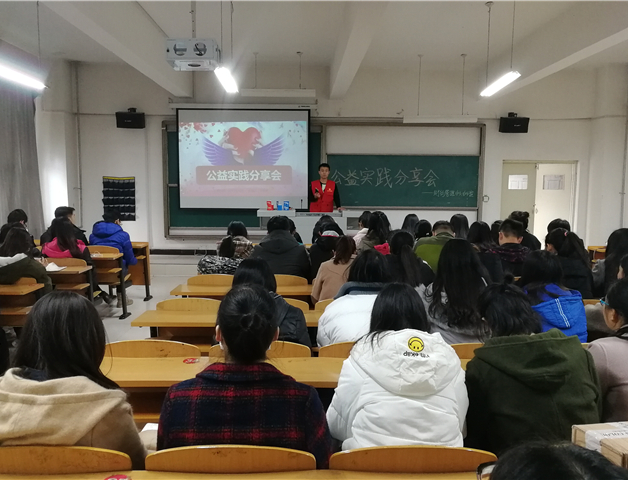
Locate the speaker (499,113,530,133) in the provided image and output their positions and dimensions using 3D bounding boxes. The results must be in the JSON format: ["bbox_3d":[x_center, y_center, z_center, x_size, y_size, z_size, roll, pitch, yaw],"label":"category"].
[{"bbox_3d":[3.746,-2.163,9.350,0.520,0.300,0.290,1,13,2],"label":"speaker"}]

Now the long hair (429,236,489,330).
[{"bbox_3d":[0.724,0.228,2.501,0.280,0.460,0.250,0,6,-1],"label":"long hair"}]

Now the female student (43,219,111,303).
[{"bbox_3d":[-2.451,0.359,5.339,0.490,1.220,0.760,0,6,-1],"label":"female student"}]

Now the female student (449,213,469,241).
[{"bbox_3d":[1.782,0.206,6.259,0.440,1.030,0.560,0,6,-1],"label":"female student"}]

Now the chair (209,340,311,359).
[{"bbox_3d":[-0.257,0.865,2.558,0.470,0.830,0.460,0,6,-1],"label":"chair"}]

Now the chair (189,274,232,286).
[{"bbox_3d":[-0.811,0.652,4.344,0.480,0.820,0.460,0,6,-1],"label":"chair"}]

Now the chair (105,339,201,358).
[{"bbox_3d":[-0.789,0.864,2.644,0.480,0.827,0.500,0,6,-1],"label":"chair"}]

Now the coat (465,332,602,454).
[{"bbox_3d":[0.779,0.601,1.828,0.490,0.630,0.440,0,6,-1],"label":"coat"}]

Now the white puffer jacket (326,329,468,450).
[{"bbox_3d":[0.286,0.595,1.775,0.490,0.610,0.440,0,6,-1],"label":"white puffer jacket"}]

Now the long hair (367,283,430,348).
[{"bbox_3d":[0.298,0.269,1.753,0.210,0.260,0.230,0,6,-1],"label":"long hair"}]

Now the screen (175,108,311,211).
[{"bbox_3d":[-1.328,-1.517,9.467,2.520,1.940,0.040,0,6,-1],"label":"screen"}]

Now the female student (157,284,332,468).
[{"bbox_3d":[-0.223,0.736,1.811,0.510,1.240,0.680,0,6,-1],"label":"female student"}]

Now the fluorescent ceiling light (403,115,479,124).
[{"bbox_3d":[2.166,-2.058,8.528,1.290,0.130,0.150,0,6,-1],"label":"fluorescent ceiling light"}]

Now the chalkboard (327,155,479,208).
[{"bbox_3d":[1.738,-1.142,9.749,3.000,1.050,0.050,0,6,-1],"label":"chalkboard"}]

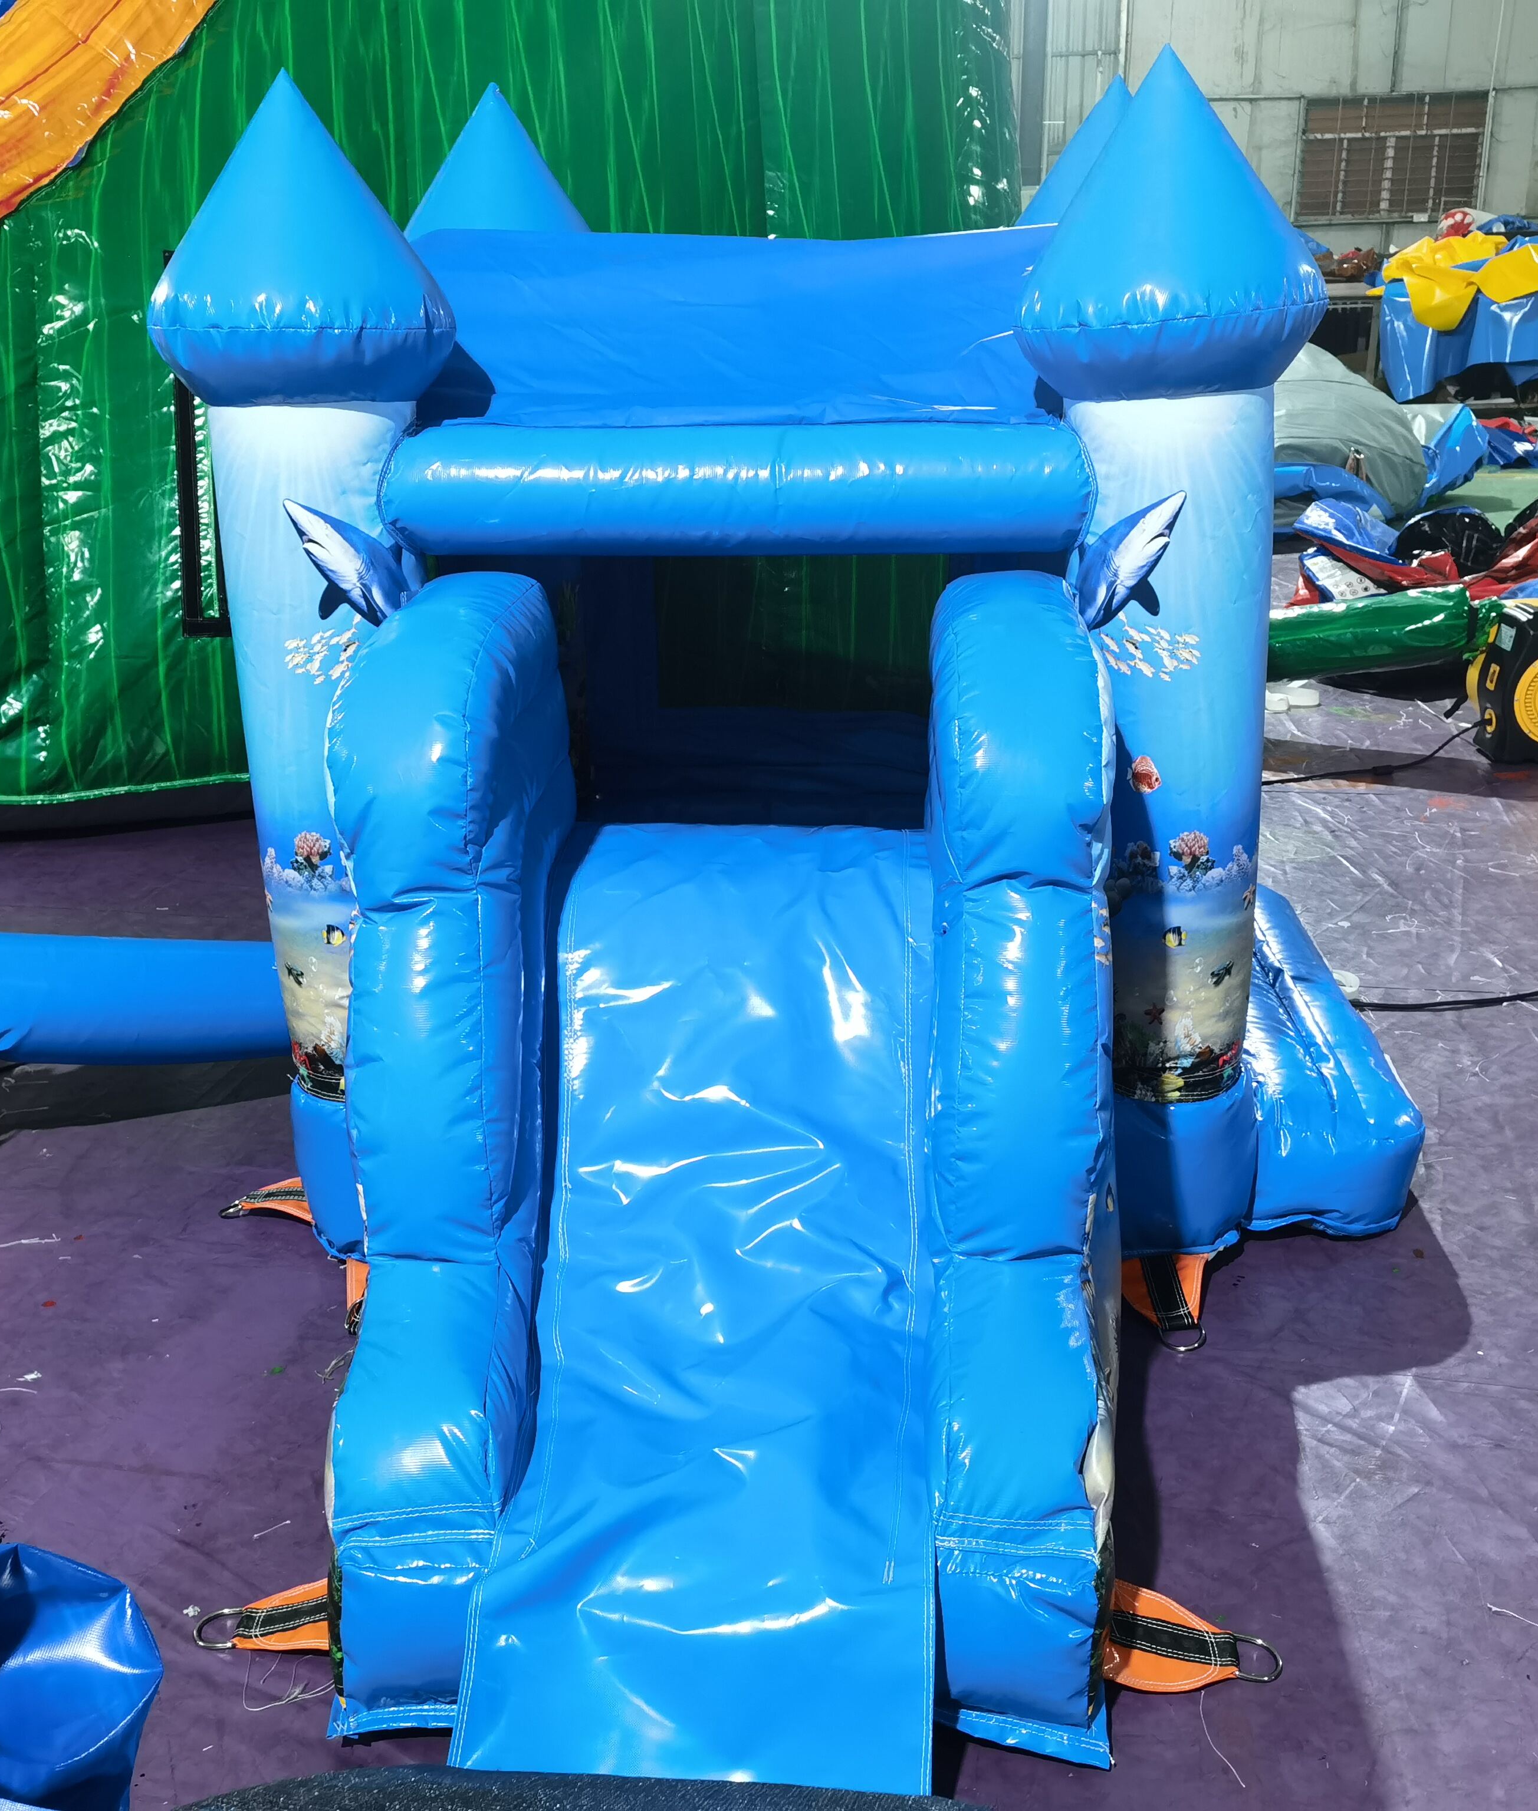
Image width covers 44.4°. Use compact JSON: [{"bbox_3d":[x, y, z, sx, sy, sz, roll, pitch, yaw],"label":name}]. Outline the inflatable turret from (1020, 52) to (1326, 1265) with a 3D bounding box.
[{"bbox_3d":[0.459,-0.254,2.205,0.341,1.375,0.341,-2,19,3],"label":"inflatable turret"}]

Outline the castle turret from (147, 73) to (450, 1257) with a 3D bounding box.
[{"bbox_3d":[-0.499,-0.241,2.227,0.341,1.365,0.341,-1,19,3],"label":"castle turret"}]

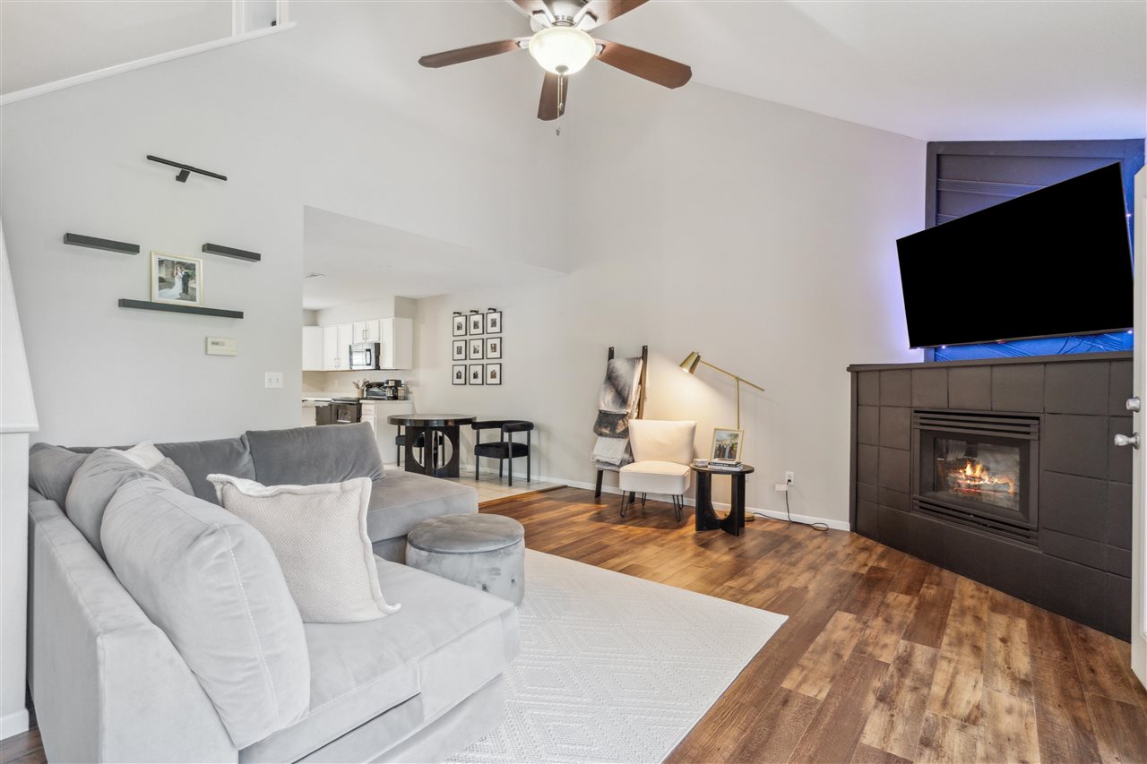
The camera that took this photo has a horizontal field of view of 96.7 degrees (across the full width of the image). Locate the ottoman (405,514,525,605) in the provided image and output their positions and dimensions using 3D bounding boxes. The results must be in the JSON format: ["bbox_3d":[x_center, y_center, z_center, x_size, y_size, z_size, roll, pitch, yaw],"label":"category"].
[{"bbox_3d":[-0.580,0.995,2.797,0.635,0.365,0.635,0,0,0],"label":"ottoman"}]

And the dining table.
[{"bbox_3d":[-1.751,0.817,6.364,1.065,0.745,1.065,0,0,0],"label":"dining table"}]

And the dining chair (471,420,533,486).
[{"bbox_3d":[-0.825,0.844,6.127,0.600,0.700,0.500,0,0,38],"label":"dining chair"}]

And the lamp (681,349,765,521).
[{"bbox_3d":[1.326,0.461,4.613,0.792,1.482,0.270,0,0,38],"label":"lamp"}]

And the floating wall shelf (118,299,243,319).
[{"bbox_3d":[-2.316,-0.430,3.045,0.086,0.041,0.588,0,0,38],"label":"floating wall shelf"}]

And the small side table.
[{"bbox_3d":[1.196,0.950,4.140,0.510,0.500,0.510,0,0,38],"label":"small side table"}]

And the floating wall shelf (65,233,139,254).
[{"bbox_3d":[-2.539,-0.743,2.754,0.088,0.043,0.289,0,0,38],"label":"floating wall shelf"}]

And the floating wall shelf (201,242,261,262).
[{"bbox_3d":[-2.164,-0.818,3.235,0.090,0.043,0.294,0,0,38],"label":"floating wall shelf"}]

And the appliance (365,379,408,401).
[{"bbox_3d":[-2.771,0.124,7.604,0.420,0.295,0.480,0,0,38],"label":"appliance"}]

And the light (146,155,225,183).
[{"bbox_3d":[-2.294,-1.223,3.013,0.155,0.073,0.380,0,0,38],"label":"light"}]

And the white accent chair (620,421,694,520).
[{"bbox_3d":[0.770,0.789,4.687,0.630,0.820,0.630,0,0,19],"label":"white accent chair"}]

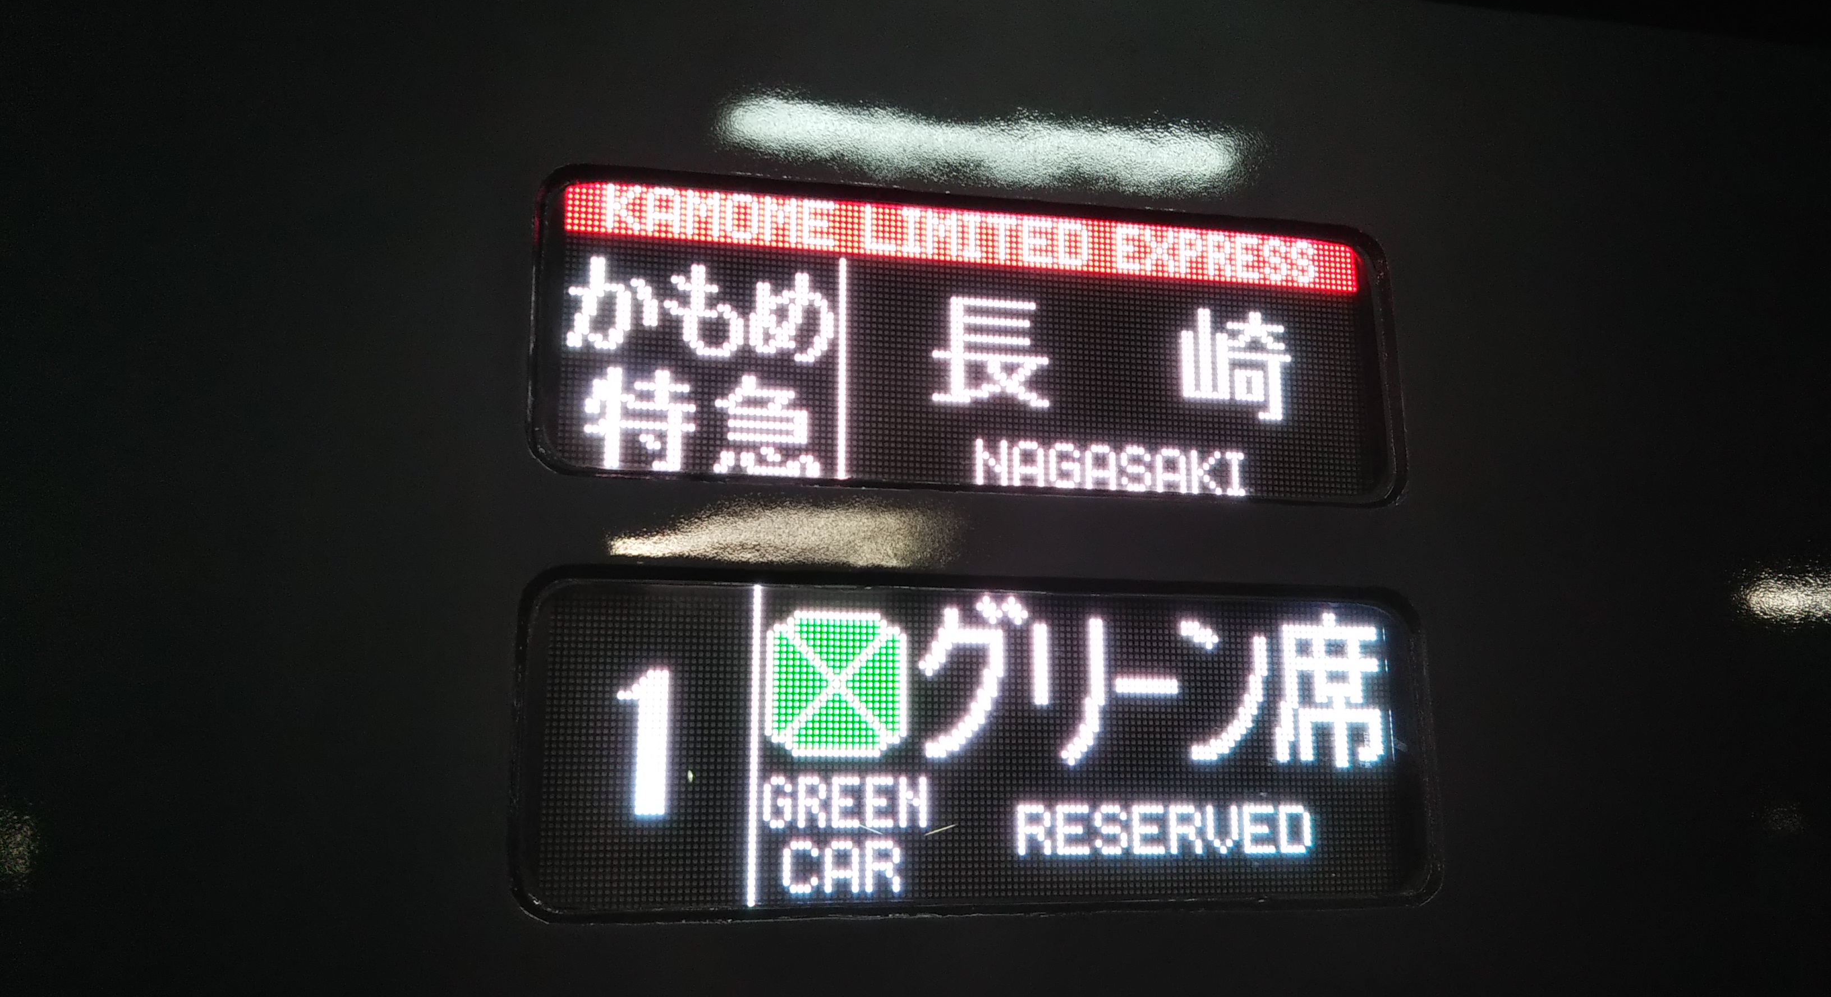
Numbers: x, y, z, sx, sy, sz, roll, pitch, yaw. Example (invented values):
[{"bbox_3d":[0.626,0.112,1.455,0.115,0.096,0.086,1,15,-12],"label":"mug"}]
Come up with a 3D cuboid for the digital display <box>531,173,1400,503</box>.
[{"bbox_3d":[0.046,-0.096,1.034,0.576,0.197,0.050,2,-11,-13],"label":"digital display"}]

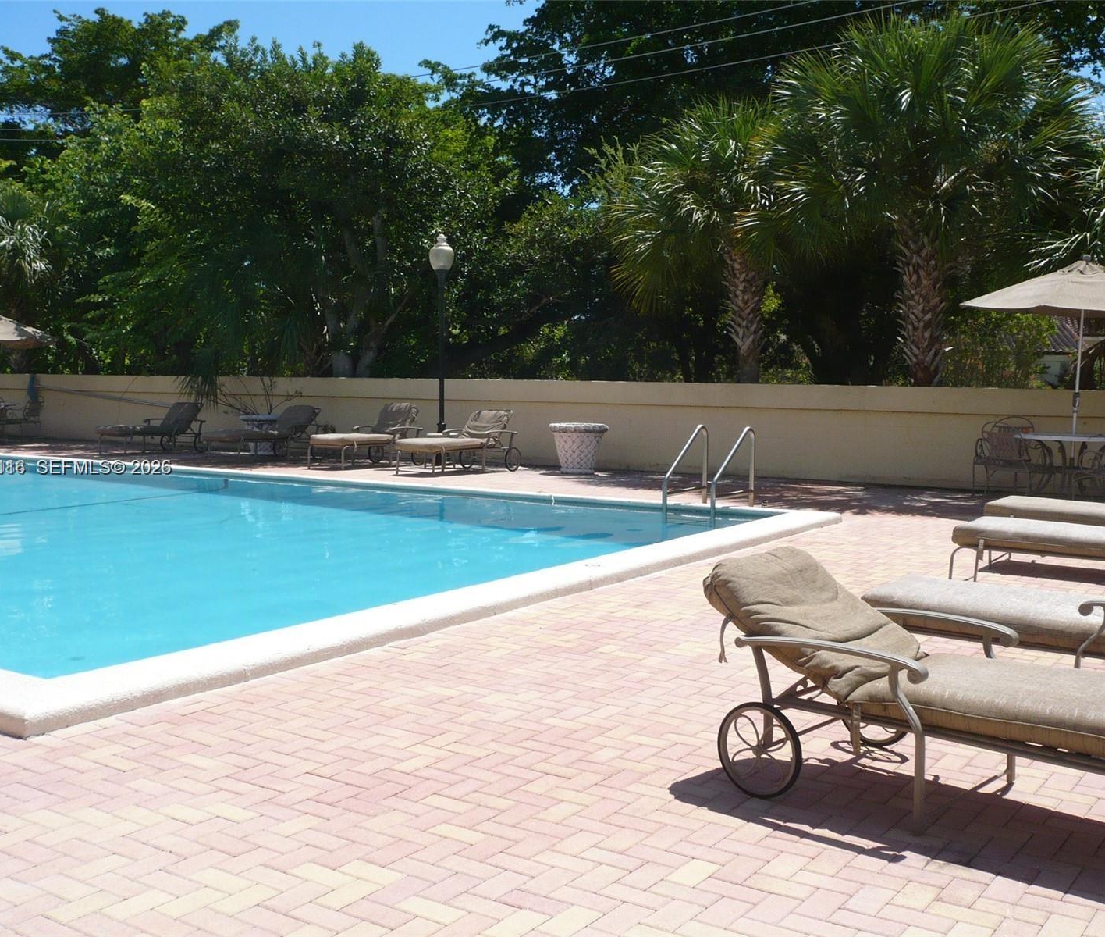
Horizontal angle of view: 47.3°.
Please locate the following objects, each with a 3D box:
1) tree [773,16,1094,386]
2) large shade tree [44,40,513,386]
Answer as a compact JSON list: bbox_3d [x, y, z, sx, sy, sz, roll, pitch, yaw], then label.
[{"bbox_3d":[5.398,-3.046,17.652,4.500,6.340,4.300,3,5,33],"label":"tree"},{"bbox_3d":[-4.939,-3.975,22.717,8.300,7.240,7.000,3,5,33],"label":"large shade tree"}]

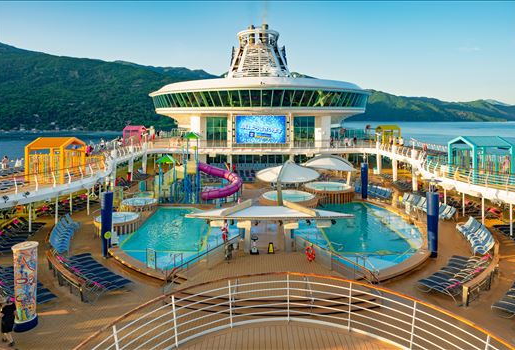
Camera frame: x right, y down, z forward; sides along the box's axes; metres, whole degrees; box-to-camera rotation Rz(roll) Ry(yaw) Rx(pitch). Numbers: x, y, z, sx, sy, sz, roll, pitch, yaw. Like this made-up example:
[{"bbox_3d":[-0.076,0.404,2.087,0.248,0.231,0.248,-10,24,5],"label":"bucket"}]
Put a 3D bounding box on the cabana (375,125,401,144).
[{"bbox_3d":[18.678,-5.710,49.712,2.500,2.750,2.800,0,9,0],"label":"cabana"}]

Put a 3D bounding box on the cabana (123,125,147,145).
[{"bbox_3d":[-17.328,-5.710,49.712,2.500,2.750,2.800,0,9,0],"label":"cabana"}]

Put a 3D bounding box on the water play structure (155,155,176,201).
[{"bbox_3d":[-8.303,0.192,31.899,1.550,4.040,1.550,0,9,0],"label":"water play structure"}]

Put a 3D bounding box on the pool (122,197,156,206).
[{"bbox_3d":[-9.451,2.495,28.082,2.700,0.650,2.700,0,9,0],"label":"pool"}]

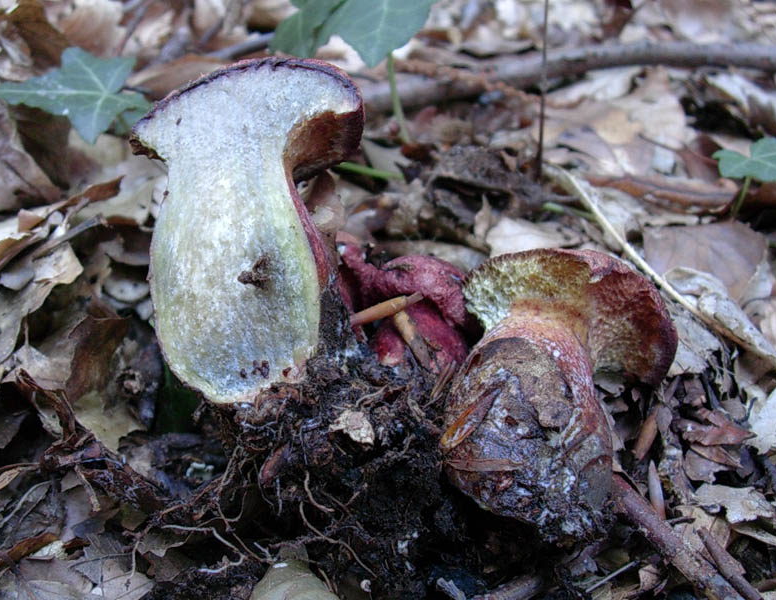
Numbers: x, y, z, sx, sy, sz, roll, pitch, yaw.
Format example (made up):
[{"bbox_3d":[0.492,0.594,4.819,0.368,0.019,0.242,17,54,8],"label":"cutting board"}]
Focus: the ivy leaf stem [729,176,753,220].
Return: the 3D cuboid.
[{"bbox_3d":[0.176,-0.051,0.520,0.002,0.024,0.002,12,25,0],"label":"ivy leaf stem"}]

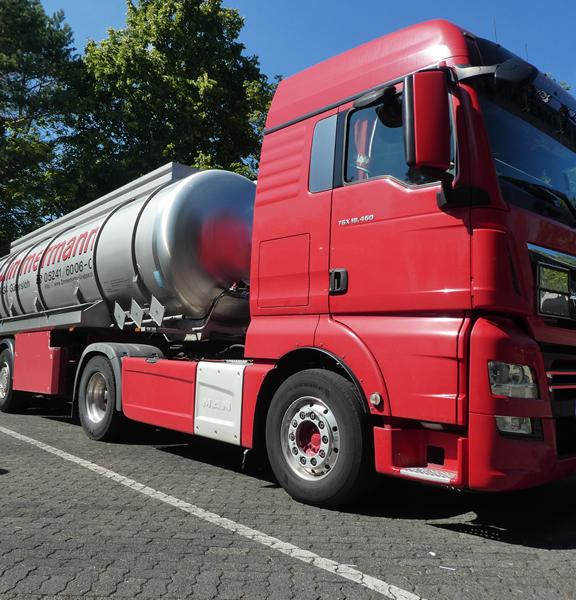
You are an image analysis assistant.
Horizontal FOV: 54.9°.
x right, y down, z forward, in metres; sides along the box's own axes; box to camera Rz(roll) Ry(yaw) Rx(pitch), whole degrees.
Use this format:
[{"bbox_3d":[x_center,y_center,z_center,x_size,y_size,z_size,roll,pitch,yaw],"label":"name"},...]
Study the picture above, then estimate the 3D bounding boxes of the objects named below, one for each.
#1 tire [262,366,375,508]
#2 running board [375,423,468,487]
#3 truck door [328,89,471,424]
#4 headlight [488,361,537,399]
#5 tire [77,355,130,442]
[{"bbox_3d":[0.262,1.008,4.127,0.320,0.990,0.990,8,-8,-43],"label":"tire"},{"bbox_3d":[0.862,0.965,3.444,0.260,0.270,0.650,8,-8,-43],"label":"running board"},{"bbox_3d":[0.730,-0.358,3.683,0.130,2.220,1.090,8,-8,-43],"label":"truck door"},{"bbox_3d":[1.340,0.481,3.288,0.430,0.200,0.170,7,-8,-38],"label":"headlight"},{"bbox_3d":[-2.175,1.178,6.734,0.330,1.000,1.000,8,-8,-43],"label":"tire"}]

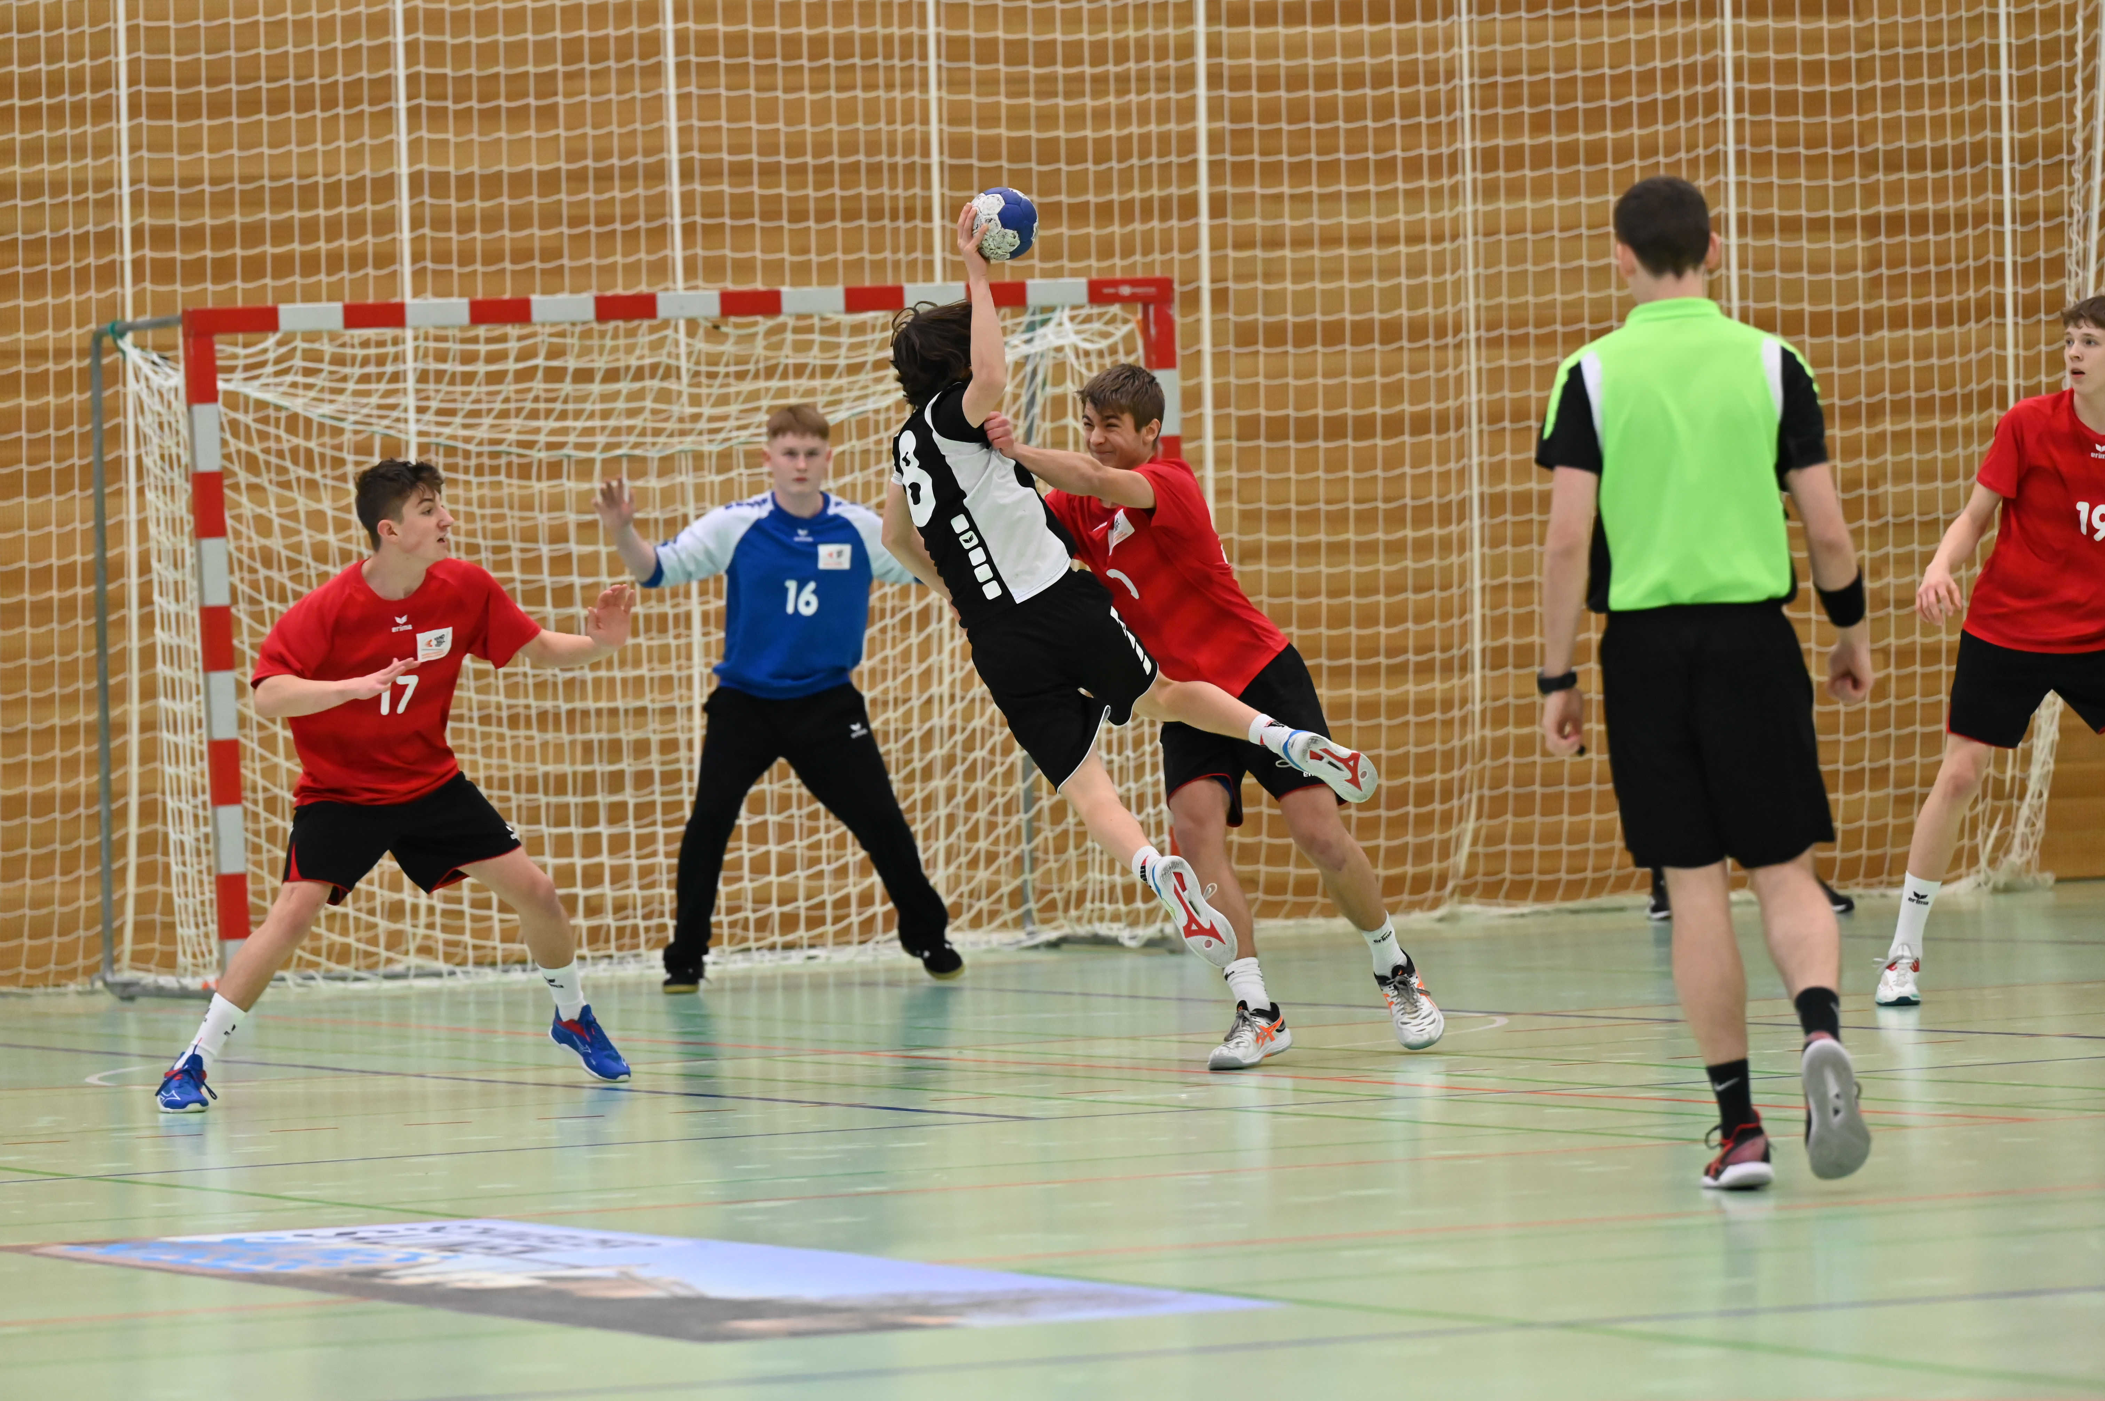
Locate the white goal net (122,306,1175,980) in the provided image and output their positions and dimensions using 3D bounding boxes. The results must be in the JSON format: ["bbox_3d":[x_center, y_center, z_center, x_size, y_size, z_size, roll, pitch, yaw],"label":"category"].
[{"bbox_3d":[-1.060,-0.189,35.343,3.160,2.080,0.120,-3,1,-22],"label":"white goal net"}]

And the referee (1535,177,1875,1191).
[{"bbox_3d":[1.178,-0.031,21.000,0.590,1.820,0.520,-2,0,-6],"label":"referee"}]

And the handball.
[{"bbox_3d":[-0.117,-1.128,27.700,0.175,0.175,0.175,-2,0,0],"label":"handball"}]

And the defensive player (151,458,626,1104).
[{"bbox_3d":[-1.559,0.167,27.700,1.060,1.530,0.650,-3,1,-26],"label":"defensive player"}]

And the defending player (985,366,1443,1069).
[{"bbox_3d":[0.385,0.042,27.500,1.000,1.620,0.620,-3,1,-44],"label":"defending player"}]

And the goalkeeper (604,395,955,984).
[{"bbox_3d":[-0.785,-0.026,34.750,1.100,1.730,0.550,-2,0,-3],"label":"goalkeeper"}]

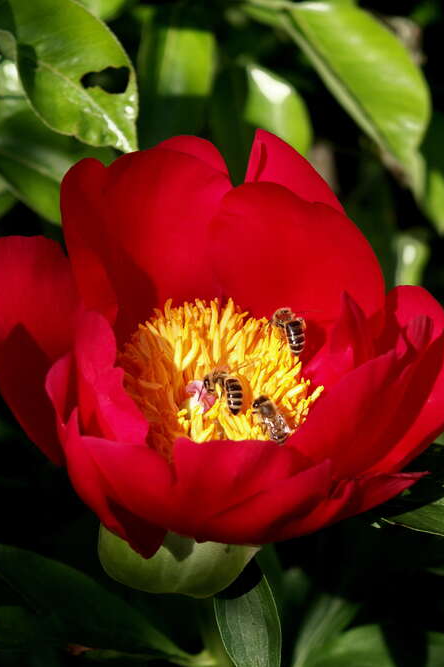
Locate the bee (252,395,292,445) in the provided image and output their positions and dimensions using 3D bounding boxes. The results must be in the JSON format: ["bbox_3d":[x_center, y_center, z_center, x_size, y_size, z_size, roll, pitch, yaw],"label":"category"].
[{"bbox_3d":[0.012,0.021,0.650,0.006,0.005,0.013,-25,72,0],"label":"bee"}]

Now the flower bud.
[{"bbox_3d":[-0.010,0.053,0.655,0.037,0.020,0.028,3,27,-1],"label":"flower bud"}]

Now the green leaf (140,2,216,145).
[{"bbox_3d":[-0.013,-0.073,0.790,0.022,0.044,0.010,0,-6,-3],"label":"green leaf"}]

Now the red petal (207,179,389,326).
[{"bbox_3d":[0.018,-0.018,0.675,0.045,0.040,0.016,7,6,12],"label":"red petal"}]

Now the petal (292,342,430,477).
[{"bbox_3d":[0.033,0.018,0.645,0.015,0.037,0.028,25,28,-50],"label":"petal"}]

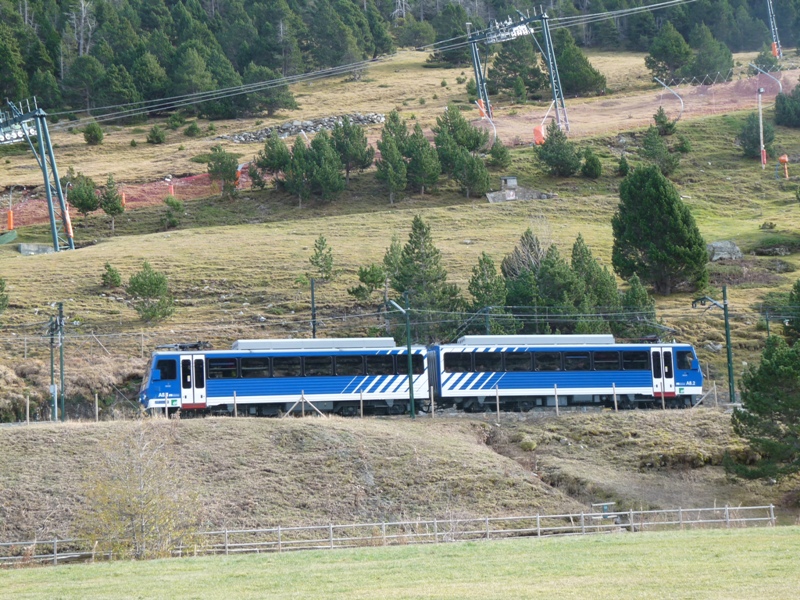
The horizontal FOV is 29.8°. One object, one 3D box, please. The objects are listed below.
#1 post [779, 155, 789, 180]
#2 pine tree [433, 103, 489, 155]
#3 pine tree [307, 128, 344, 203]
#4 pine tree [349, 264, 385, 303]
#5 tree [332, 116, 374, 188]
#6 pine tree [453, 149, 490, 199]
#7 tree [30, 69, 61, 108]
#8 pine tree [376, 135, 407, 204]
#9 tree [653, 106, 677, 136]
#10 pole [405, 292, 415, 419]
[{"bbox_3d":[35.741,-12.442,140.000,0.900,2.200,0.700,-2,-5,0],"label":"post"},{"bbox_3d":[5.624,-15.739,142.000,5.200,5.800,5.000,-2,-5,0],"label":"pine tree"},{"bbox_3d":[-6.476,-11.904,132.366,3.160,6.370,3.160,-2,-7,0],"label":"pine tree"},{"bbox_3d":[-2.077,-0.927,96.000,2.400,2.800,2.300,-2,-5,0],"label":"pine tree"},{"bbox_3d":[-4.435,-13.634,137.370,3.920,6.430,3.920,-2,-7,0],"label":"tree"},{"bbox_3d":[6.711,-11.921,141.000,3.567,4.739,3.567,-2,-6,0],"label":"pine tree"},{"bbox_3d":[-46.018,-27.195,195.000,4.000,5.700,3.900,-2,-5,0],"label":"tree"},{"bbox_3d":[-0.706,-11.467,132.500,2.652,6.262,2.652,-3,-6,0],"label":"pine tree"},{"bbox_3d":[30.989,-20.913,176.000,2.812,3.480,2.812,-2,-6,0],"label":"tree"},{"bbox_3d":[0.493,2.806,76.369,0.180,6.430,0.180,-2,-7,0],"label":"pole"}]

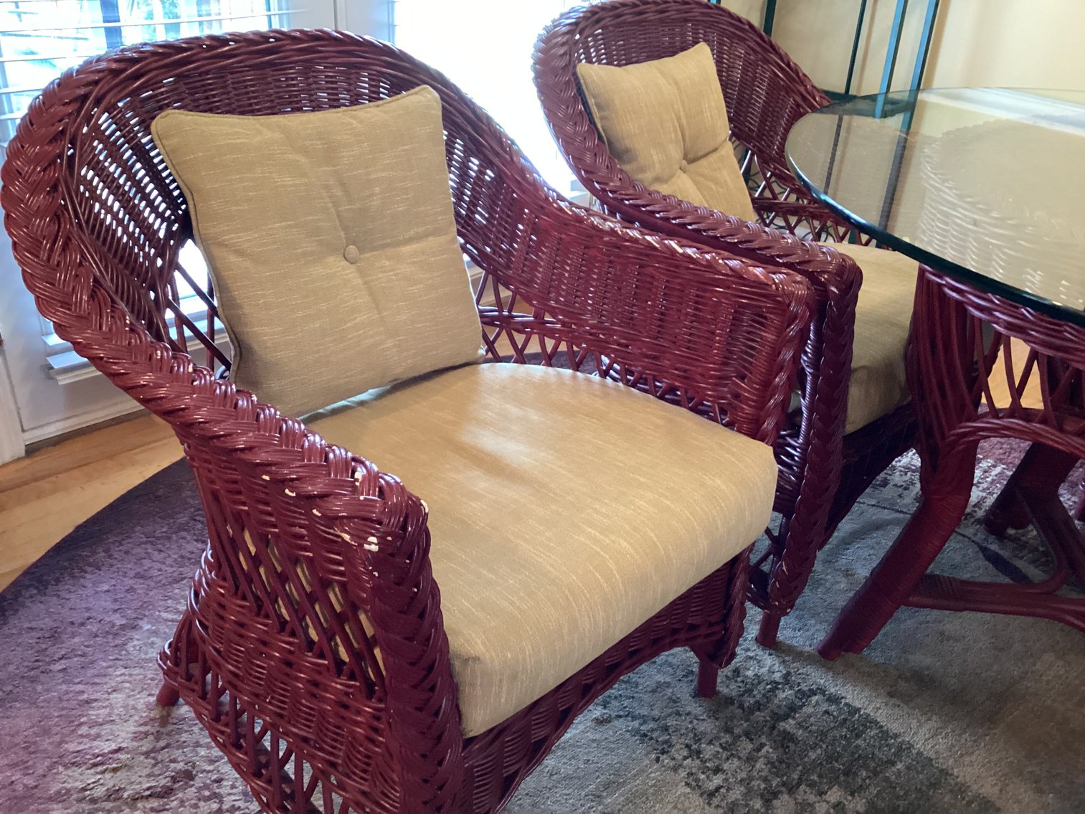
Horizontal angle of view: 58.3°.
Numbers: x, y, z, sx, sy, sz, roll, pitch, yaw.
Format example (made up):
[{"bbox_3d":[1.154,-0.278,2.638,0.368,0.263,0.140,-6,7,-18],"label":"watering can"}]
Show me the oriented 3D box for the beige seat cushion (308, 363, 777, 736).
[{"bbox_3d":[-0.050,0.093,1.156,0.574,0.108,0.500,-23,38,-38],"label":"beige seat cushion"}]

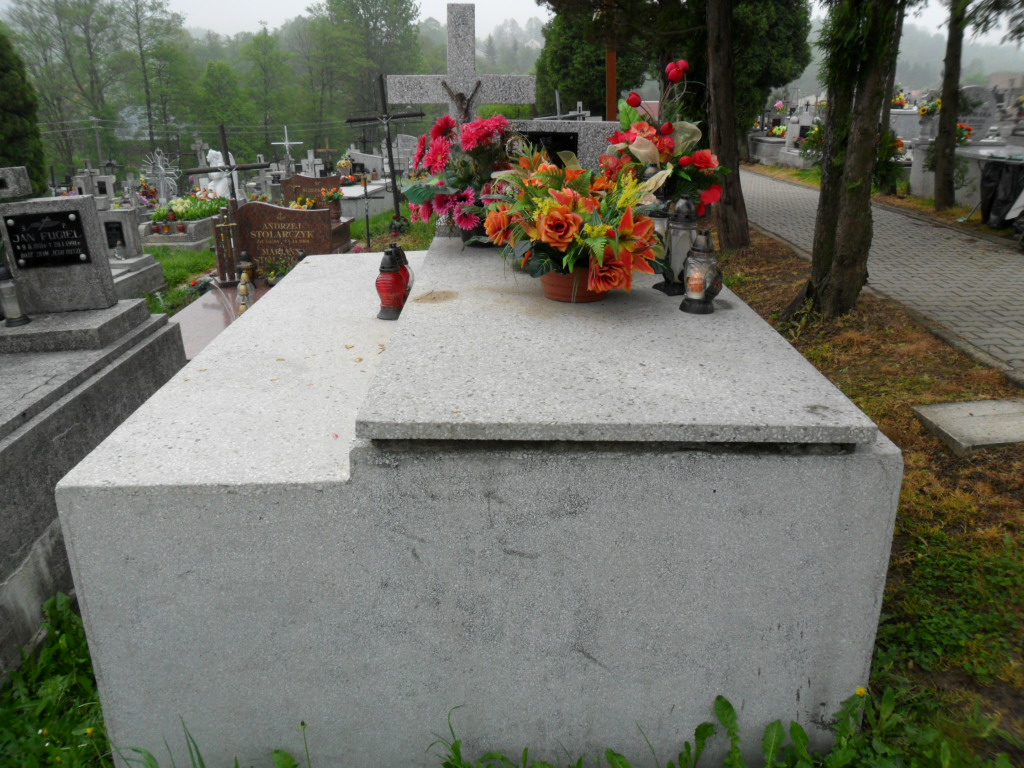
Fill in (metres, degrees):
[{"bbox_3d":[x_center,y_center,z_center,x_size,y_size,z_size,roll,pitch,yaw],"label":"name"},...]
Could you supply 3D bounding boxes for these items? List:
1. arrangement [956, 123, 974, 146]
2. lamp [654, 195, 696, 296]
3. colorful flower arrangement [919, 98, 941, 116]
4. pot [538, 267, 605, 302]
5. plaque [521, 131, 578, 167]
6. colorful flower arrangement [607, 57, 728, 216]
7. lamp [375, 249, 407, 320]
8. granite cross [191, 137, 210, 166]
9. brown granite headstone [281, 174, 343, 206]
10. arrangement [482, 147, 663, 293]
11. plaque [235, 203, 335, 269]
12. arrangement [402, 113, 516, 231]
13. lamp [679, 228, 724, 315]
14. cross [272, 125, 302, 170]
[{"bbox_3d":[6.654,-3.685,11.798,0.310,0.350,0.290,0,20,0],"label":"arrangement"},{"bbox_3d":[0.544,-0.453,2.582,0.150,0.294,0.150,0,20,0],"label":"lamp"},{"bbox_3d":[5.624,-3.698,10.683,0.360,0.270,0.330,0,21,0],"label":"colorful flower arrangement"},{"bbox_3d":[0.194,-0.340,2.561,0.215,0.115,0.215,0,21,0],"label":"pot"},{"bbox_3d":[0.137,-0.954,3.383,0.286,0.210,0.020,0,20,0],"label":"plaque"},{"bbox_3d":[0.569,-0.876,3.027,0.440,0.676,0.370,0,20,0],"label":"colorful flower arrangement"},{"bbox_3d":[-0.423,-0.354,2.786,0.108,0.240,0.108,0,21,0],"label":"lamp"},{"bbox_3d":[-5.551,-4.119,14.210,0.340,0.580,0.130,0,20,0],"label":"granite cross"},{"bbox_3d":[-1.900,-1.783,7.538,0.580,0.400,0.090,2,21,5],"label":"brown granite headstone"},{"bbox_3d":[0.182,-0.509,2.481,0.540,0.430,0.430,0,21,0],"label":"arrangement"},{"bbox_3d":[-1.520,-0.948,5.337,0.638,0.507,0.090,0,20,0],"label":"plaque"},{"bbox_3d":[-0.205,-0.857,3.269,0.480,0.460,0.380,0,21,0],"label":"arrangement"},{"bbox_3d":[0.558,-0.344,2.394,0.115,0.245,0.115,0,21,0],"label":"lamp"},{"bbox_3d":[-3.586,-3.762,12.758,0.510,0.700,0.070,0,20,0],"label":"cross"}]

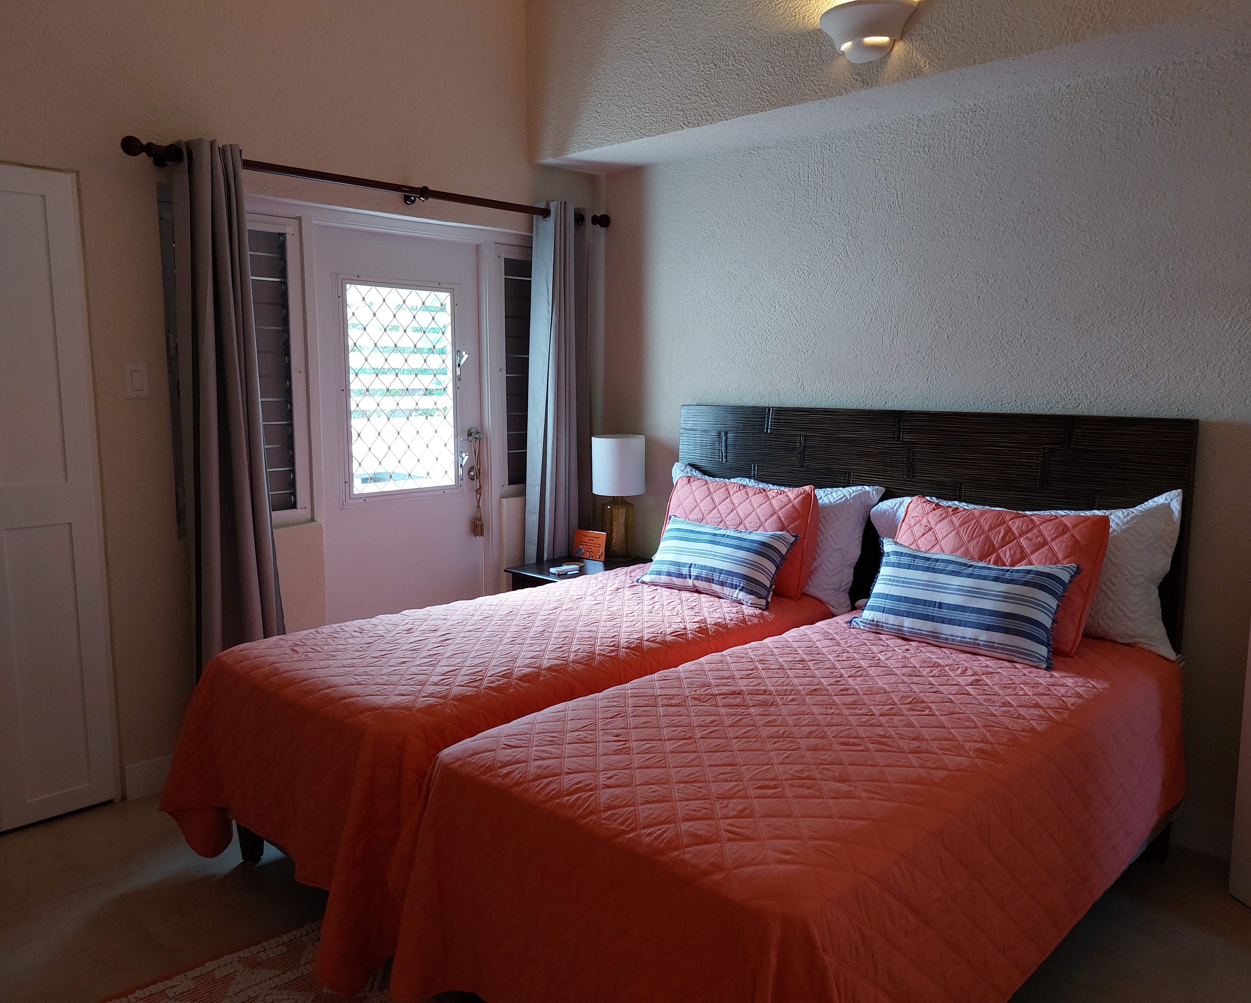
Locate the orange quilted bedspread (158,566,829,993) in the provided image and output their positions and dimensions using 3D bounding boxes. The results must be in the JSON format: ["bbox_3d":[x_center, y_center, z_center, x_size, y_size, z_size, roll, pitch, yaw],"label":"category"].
[{"bbox_3d":[-0.255,0.673,3.141,2.120,0.560,1.200,-7,10,-43],"label":"orange quilted bedspread"}]

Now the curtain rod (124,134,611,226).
[{"bbox_3d":[-0.813,-1.187,3.558,2.040,0.075,0.100,-7,10,-43],"label":"curtain rod"}]

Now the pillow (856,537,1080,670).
[{"bbox_3d":[1.016,0.303,2.856,0.650,0.320,0.130,8,-21,46],"label":"pillow"}]

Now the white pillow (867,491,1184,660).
[{"bbox_3d":[1.192,0.187,2.940,0.200,0.490,0.950,7,1,-44],"label":"white pillow"}]

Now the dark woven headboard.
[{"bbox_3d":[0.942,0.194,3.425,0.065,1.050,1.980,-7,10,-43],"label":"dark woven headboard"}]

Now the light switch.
[{"bbox_3d":[-1.597,-0.394,3.031,0.071,0.116,0.010,-7,10,-43],"label":"light switch"}]

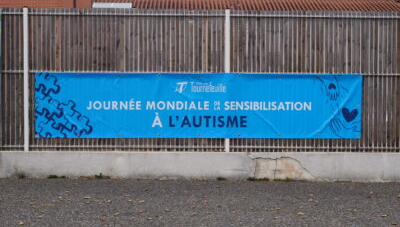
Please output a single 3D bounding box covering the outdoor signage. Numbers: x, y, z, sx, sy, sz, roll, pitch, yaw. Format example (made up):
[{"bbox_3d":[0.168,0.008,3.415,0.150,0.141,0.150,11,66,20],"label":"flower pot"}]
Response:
[{"bbox_3d":[-0.016,-0.093,10.210,4.000,0.795,0.030,0,2,-2],"label":"outdoor signage"}]

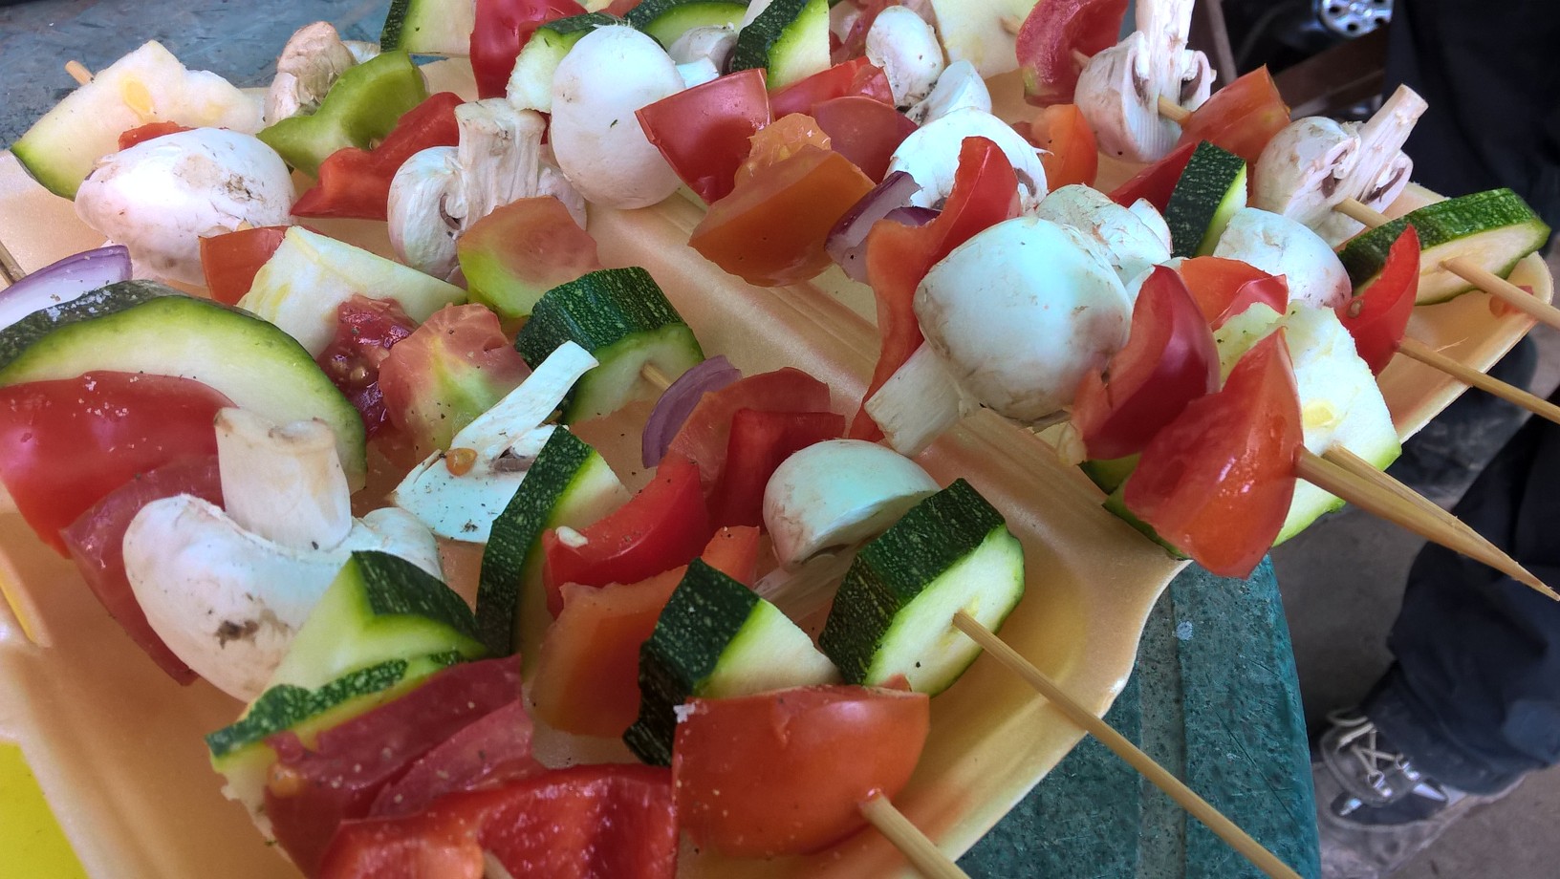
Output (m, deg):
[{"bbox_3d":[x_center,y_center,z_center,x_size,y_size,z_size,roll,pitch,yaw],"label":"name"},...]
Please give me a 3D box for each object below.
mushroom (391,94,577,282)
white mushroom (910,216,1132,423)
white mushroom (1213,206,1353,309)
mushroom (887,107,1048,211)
[{"bbox_3d":[-0.080,-0.066,0.345,0.052,0.050,0.036,-36,55,-25],"label":"mushroom"},{"bbox_3d":[0.055,-0.027,0.290,0.049,0.041,0.049,-24,62,-38],"label":"white mushroom"},{"bbox_3d":[0.115,-0.039,0.295,0.035,0.030,0.035,7,30,-5],"label":"white mushroom"},{"bbox_3d":[0.050,-0.070,0.335,0.042,0.034,0.020,-6,26,-20],"label":"mushroom"}]

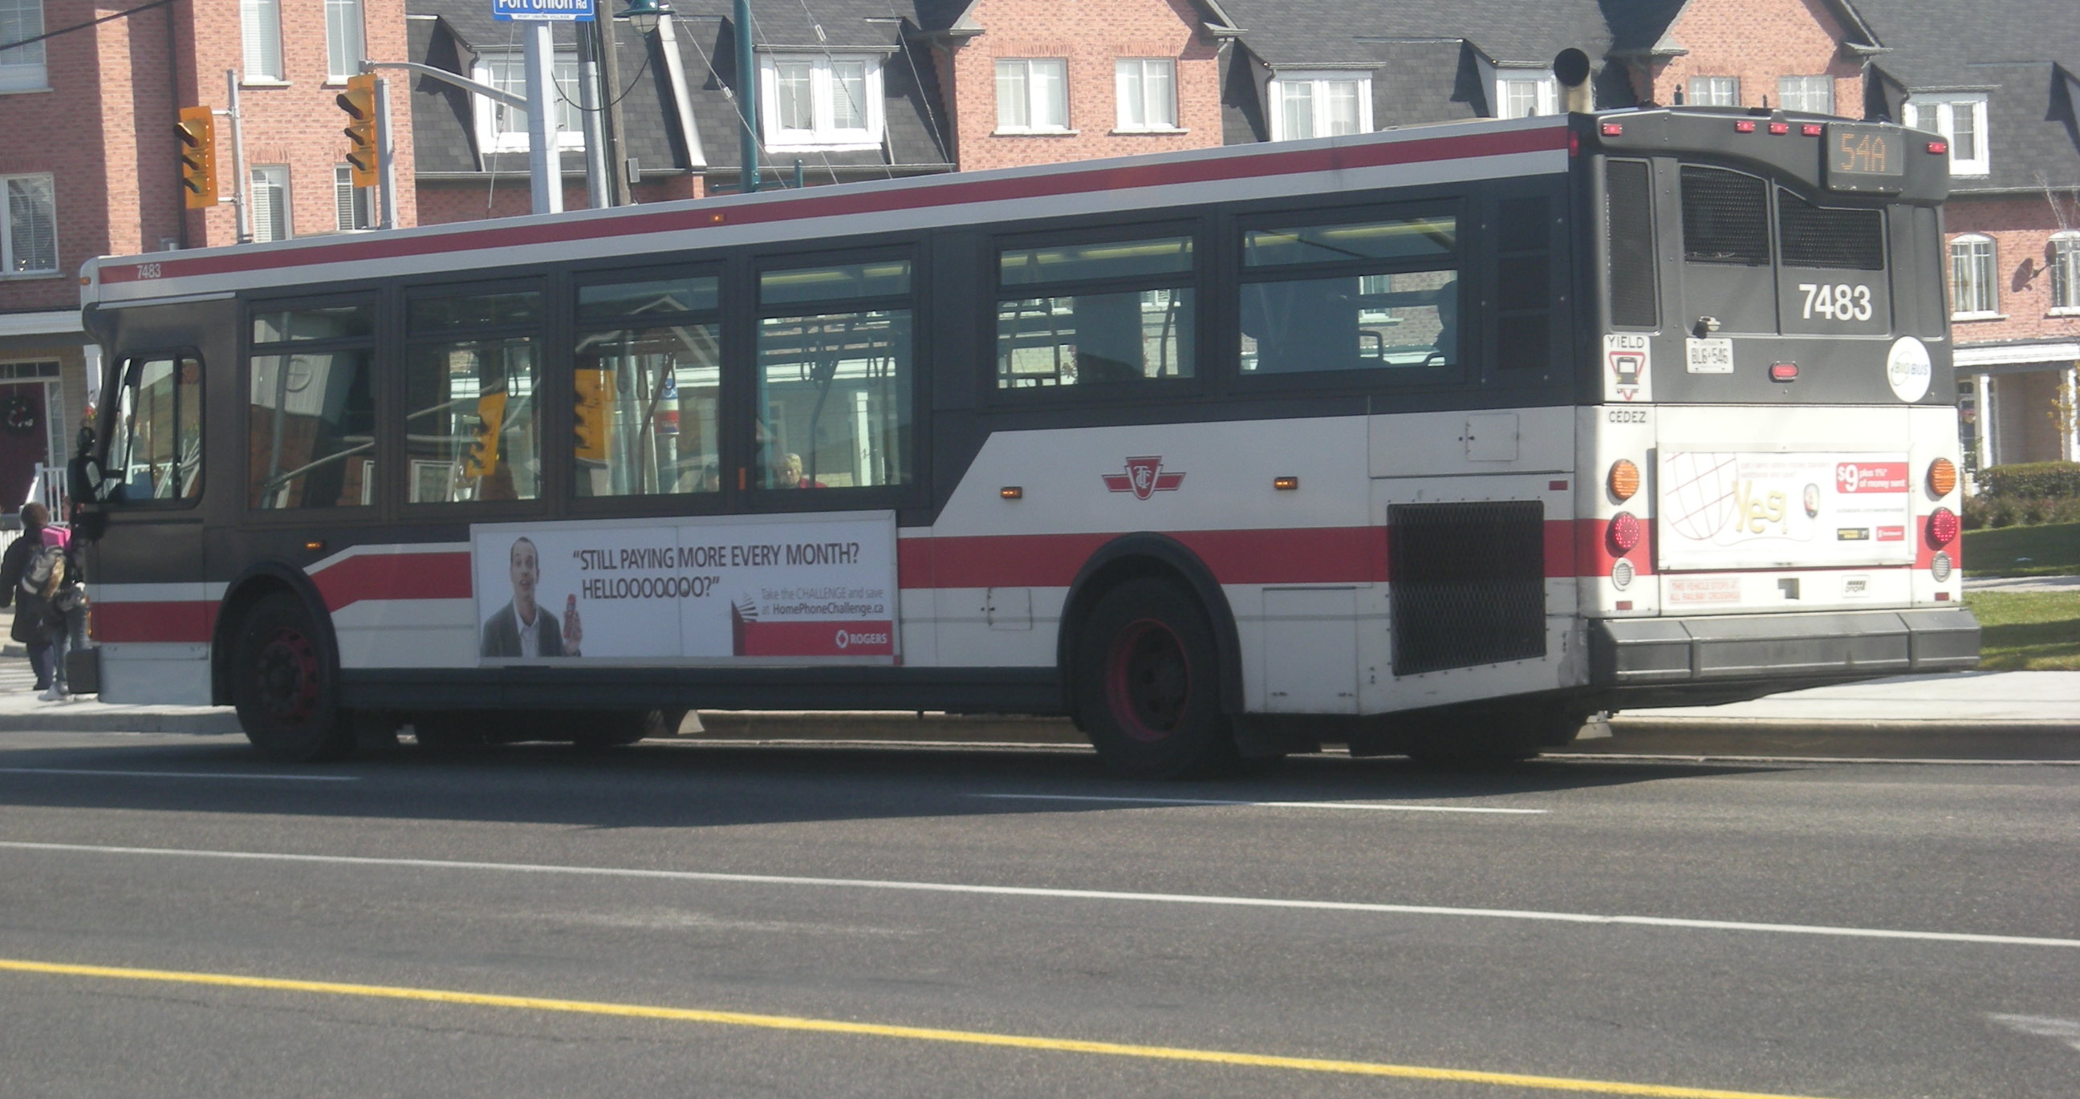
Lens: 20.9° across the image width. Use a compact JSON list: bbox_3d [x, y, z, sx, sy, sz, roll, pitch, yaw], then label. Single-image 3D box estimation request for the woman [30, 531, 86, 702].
[{"bbox_3d":[-7.687,0.521,44.200,0.420,1.340,0.420,-4,2,-43],"label":"woman"}]

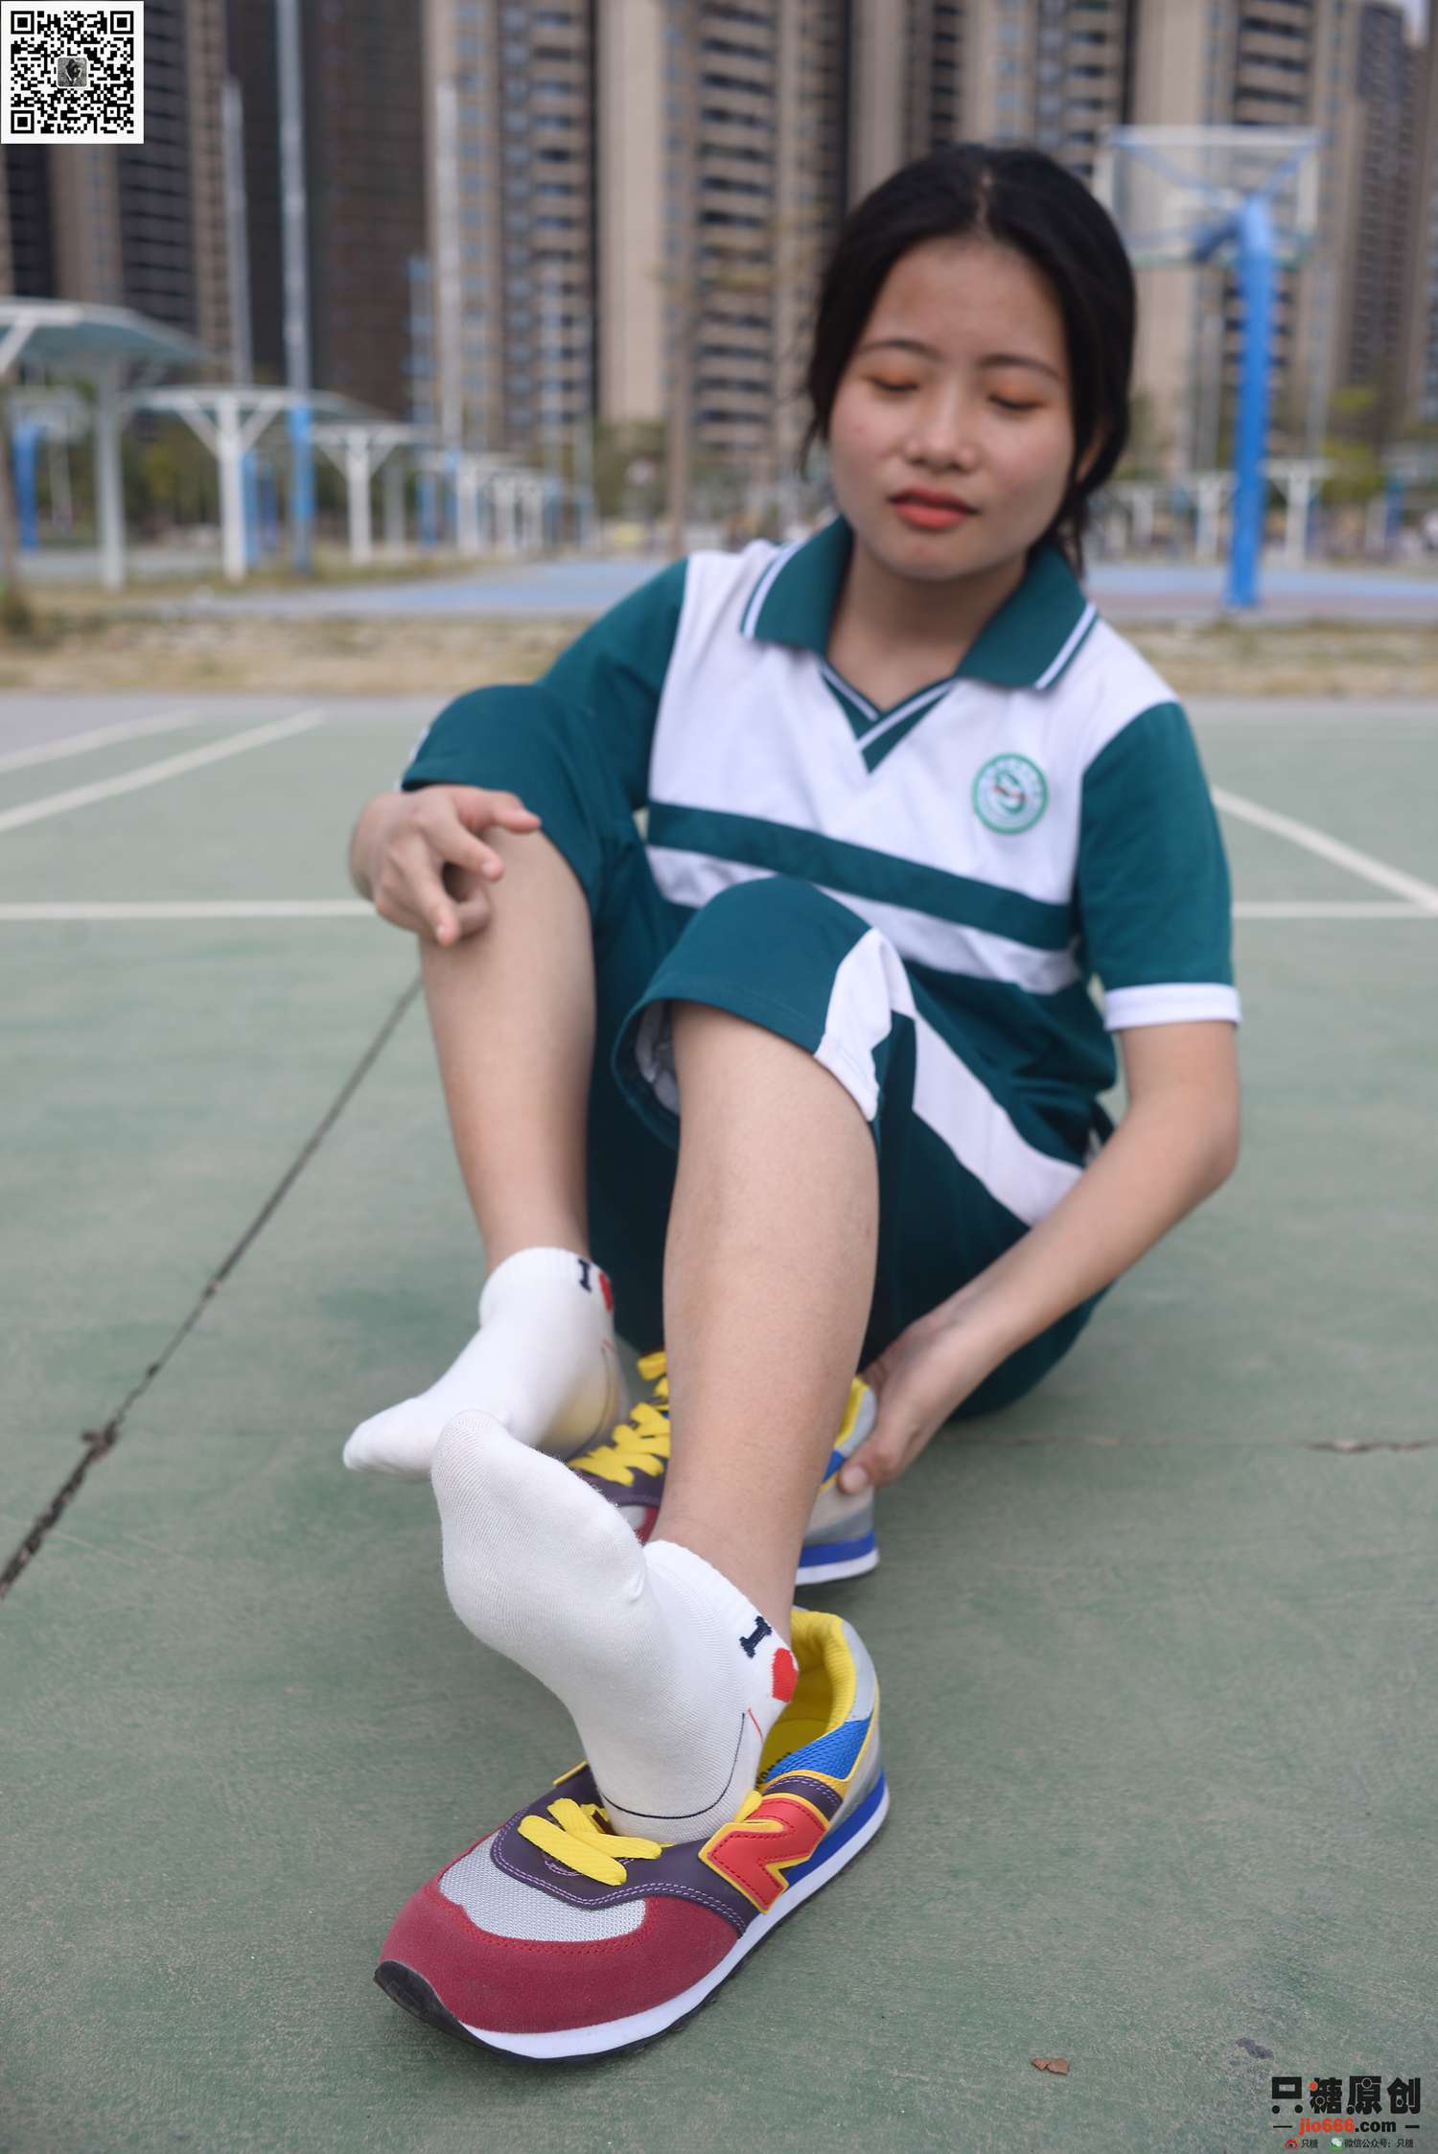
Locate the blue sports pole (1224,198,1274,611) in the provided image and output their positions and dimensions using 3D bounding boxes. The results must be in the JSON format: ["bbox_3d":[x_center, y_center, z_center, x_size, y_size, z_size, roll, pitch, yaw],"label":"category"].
[{"bbox_3d":[3.936,-5.000,15.500,0.220,3.030,0.220,0,15,0],"label":"blue sports pole"}]

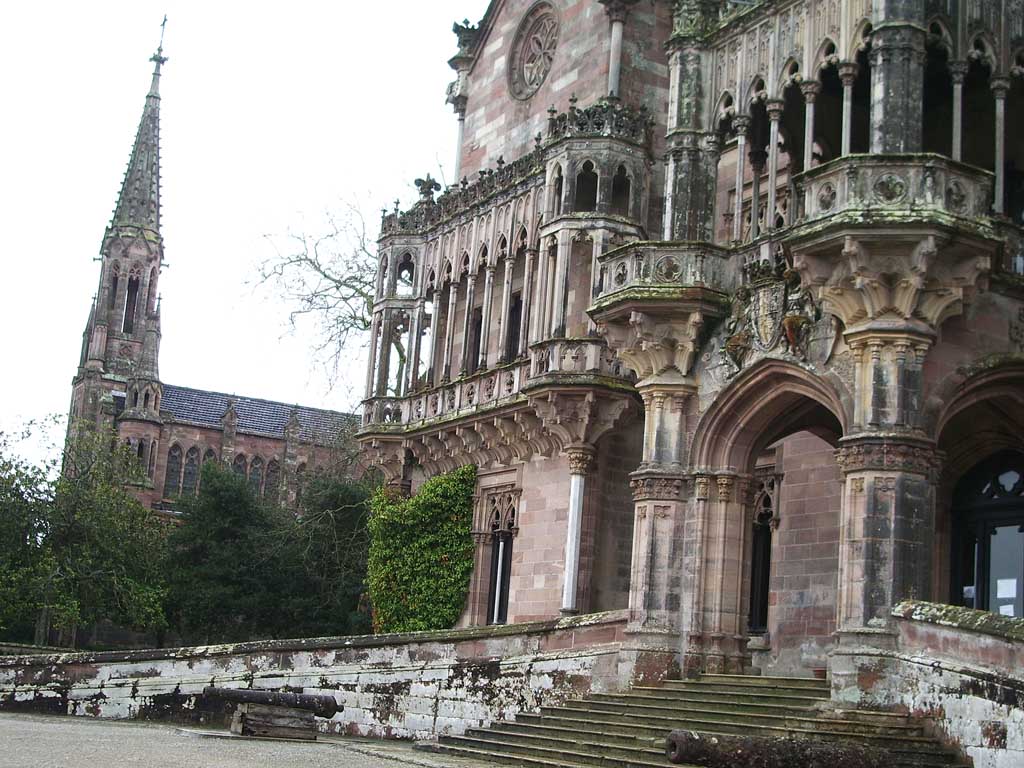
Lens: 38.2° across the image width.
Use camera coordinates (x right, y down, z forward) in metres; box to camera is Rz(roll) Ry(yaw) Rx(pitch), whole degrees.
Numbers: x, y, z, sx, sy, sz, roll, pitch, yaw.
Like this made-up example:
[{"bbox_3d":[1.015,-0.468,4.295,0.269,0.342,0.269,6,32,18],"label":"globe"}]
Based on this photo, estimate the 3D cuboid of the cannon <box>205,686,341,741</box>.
[{"bbox_3d":[-4.074,5.619,25.254,2.350,0.770,0.450,9,-13,-20],"label":"cannon"}]

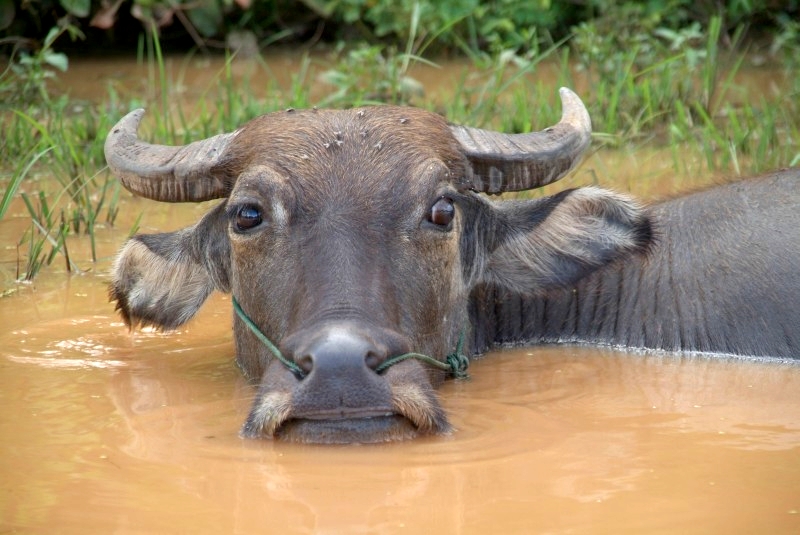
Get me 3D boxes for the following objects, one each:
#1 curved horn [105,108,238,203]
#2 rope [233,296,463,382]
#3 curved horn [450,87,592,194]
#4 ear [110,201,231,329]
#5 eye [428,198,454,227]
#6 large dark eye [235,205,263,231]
[{"bbox_3d":[-0.264,-0.130,4.490,0.155,0.088,0.115,0,12,0],"label":"curved horn"},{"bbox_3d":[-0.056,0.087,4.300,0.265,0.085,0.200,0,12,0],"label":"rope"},{"bbox_3d":[0.141,-0.147,4.490,0.162,0.103,0.120,0,12,0],"label":"curved horn"},{"bbox_3d":[-0.265,-0.004,4.470,0.140,0.135,0.090,3,12,15],"label":"ear"},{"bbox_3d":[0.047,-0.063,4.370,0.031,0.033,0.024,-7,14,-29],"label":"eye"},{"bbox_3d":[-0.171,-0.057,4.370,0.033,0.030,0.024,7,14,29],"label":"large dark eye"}]

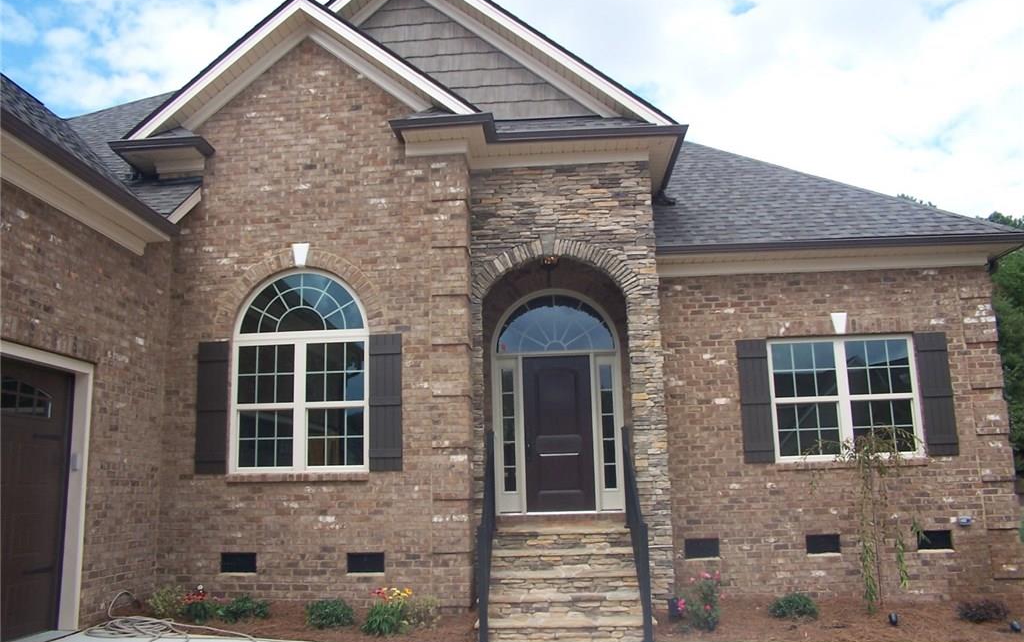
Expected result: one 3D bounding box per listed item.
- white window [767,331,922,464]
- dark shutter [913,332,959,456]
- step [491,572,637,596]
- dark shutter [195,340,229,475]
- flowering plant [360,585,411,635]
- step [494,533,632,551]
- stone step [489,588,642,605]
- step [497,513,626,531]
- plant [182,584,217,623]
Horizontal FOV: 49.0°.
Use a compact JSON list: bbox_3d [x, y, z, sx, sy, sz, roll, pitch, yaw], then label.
[{"bbox_3d":[4.150,0.950,13.935,1.820,1.530,0.120,-2,-11,5],"label":"white window"},{"bbox_3d":[5.190,0.899,13.743,0.390,1.510,0.050,-2,-9,2],"label":"dark shutter"},{"bbox_3d":[0.529,2.658,11.437,1.600,0.200,0.320,-2,-9,2],"label":"step"},{"bbox_3d":[-3.390,0.990,12.722,0.360,1.500,0.050,-2,-9,2],"label":"dark shutter"},{"bbox_3d":[-1.257,2.898,11.255,0.481,0.486,0.460,-2,-11,5],"label":"flowering plant"},{"bbox_3d":[0.551,2.359,12.009,1.600,0.190,0.320,-2,-9,2],"label":"step"},{"bbox_3d":[0.528,2.714,11.094,1.620,0.180,0.320,-2,-9,2],"label":"stone step"},{"bbox_3d":[0.565,2.198,12.144,1.550,0.160,0.380,-2,-11,5],"label":"step"},{"bbox_3d":[-3.347,3.022,12.003,0.380,0.420,0.360,-2,-9,2],"label":"plant"}]

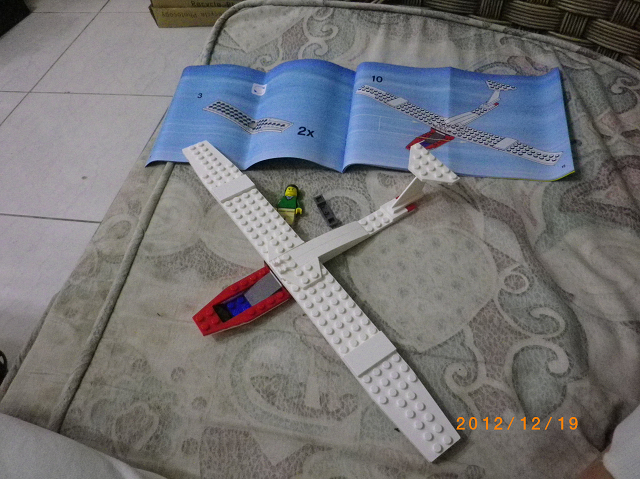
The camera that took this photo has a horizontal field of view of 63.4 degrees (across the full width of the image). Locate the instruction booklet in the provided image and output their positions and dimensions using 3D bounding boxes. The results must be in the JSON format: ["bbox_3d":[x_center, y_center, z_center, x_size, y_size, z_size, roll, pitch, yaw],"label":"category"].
[{"bbox_3d":[0.034,-0.122,0.498,0.387,0.024,0.153,3,52,9],"label":"instruction booklet"}]

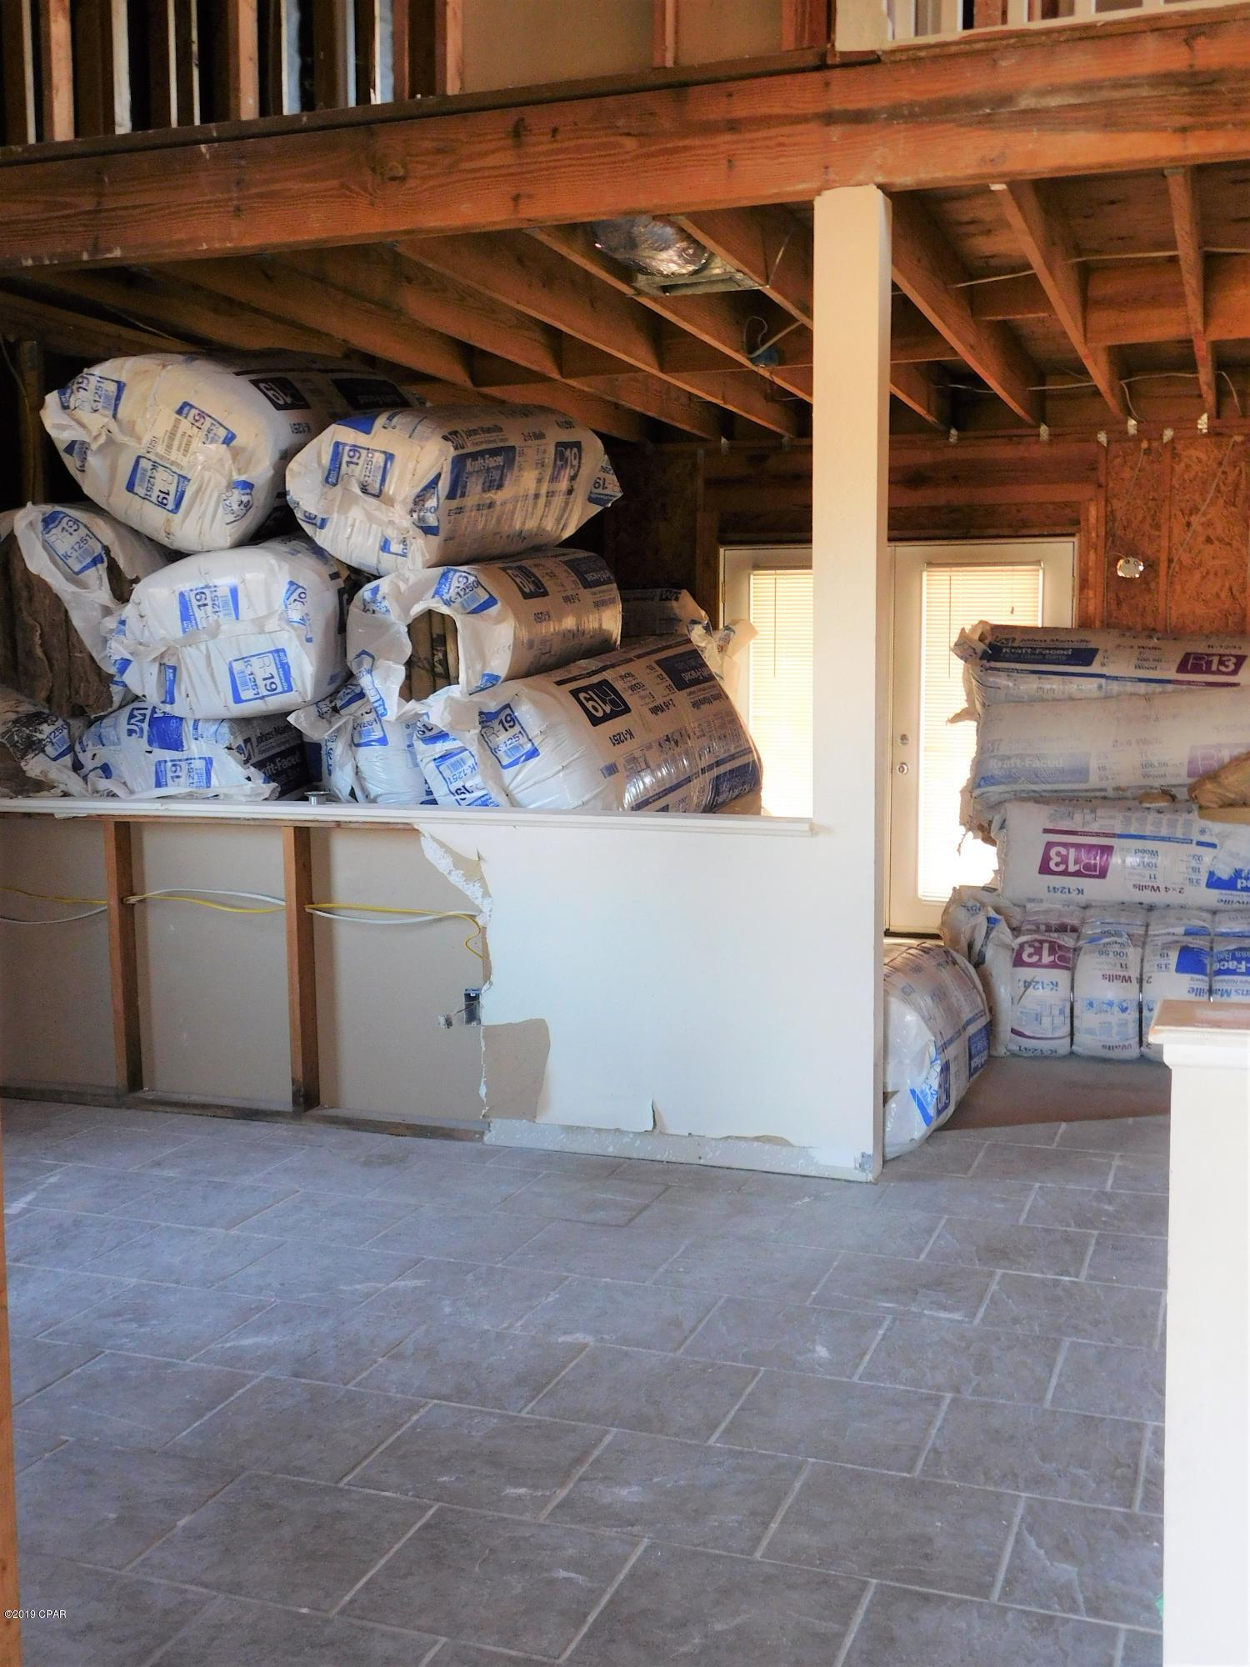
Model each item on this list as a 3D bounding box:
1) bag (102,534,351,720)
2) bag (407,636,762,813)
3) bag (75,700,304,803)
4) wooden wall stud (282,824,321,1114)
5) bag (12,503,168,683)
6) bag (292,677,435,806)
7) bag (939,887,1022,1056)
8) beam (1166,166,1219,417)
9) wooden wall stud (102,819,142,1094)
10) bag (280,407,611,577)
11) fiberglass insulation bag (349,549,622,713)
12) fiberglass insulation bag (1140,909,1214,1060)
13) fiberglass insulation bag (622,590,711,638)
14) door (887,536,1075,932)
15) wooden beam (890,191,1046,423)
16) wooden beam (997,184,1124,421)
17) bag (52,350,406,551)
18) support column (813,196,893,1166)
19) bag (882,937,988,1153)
[{"bbox_3d":[-1.121,-0.728,5.905,0.640,0.520,1.220,1,10,12],"label":"bag"},{"bbox_3d":[-0.090,-0.284,5.600,0.600,0.500,1.170,-16,4,38],"label":"bag"},{"bbox_3d":[-1.235,-0.208,5.820,0.600,0.460,1.150,-3,5,26],"label":"bag"},{"bbox_3d":[-0.948,0.395,5.079,0.038,0.835,0.089,2,6,20],"label":"wooden wall stud"},{"bbox_3d":[-1.597,-0.807,6.050,0.600,0.500,1.150,18,12,22],"label":"bag"},{"bbox_3d":[-0.584,-0.210,5.650,0.550,0.460,1.150,2,6,25],"label":"bag"},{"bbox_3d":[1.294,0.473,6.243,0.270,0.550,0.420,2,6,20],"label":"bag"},{"bbox_3d":[2.040,-1.906,6.165,0.038,0.265,4.340,2,6,20],"label":"beam"},{"bbox_3d":[-1.519,0.374,5.282,0.038,0.830,0.089,2,6,20],"label":"wooden wall stud"},{"bbox_3d":[-0.574,-1.162,5.850,0.570,0.470,1.200,-1,12,26],"label":"bag"},{"bbox_3d":[-0.405,-0.695,5.705,0.500,0.450,1.150,2,10,19],"label":"fiberglass insulation bag"},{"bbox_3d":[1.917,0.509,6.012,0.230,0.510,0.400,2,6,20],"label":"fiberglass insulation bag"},{"bbox_3d":[-0.126,-0.749,6.850,0.550,0.460,1.150,-6,6,35],"label":"fiberglass insulation bag"},{"bbox_3d":[1.849,-0.491,8.950,0.914,2.030,0.050,2,5,20],"label":"door"},{"bbox_3d":[1.275,-1.931,6.437,0.038,0.265,4.340,2,6,20],"label":"wooden beam"},{"bbox_3d":[1.658,-1.918,6.301,0.038,0.265,4.340,2,6,20],"label":"wooden beam"},{"bbox_3d":[-1.300,-1.312,5.979,0.660,0.580,1.220,1,13,14],"label":"bag"},{"bbox_3d":[0.582,-0.352,4.492,0.160,2.500,0.155,2,5,20],"label":"support column"},{"bbox_3d":[0.763,0.602,5.220,0.560,0.500,1.150,2,5,24],"label":"bag"}]

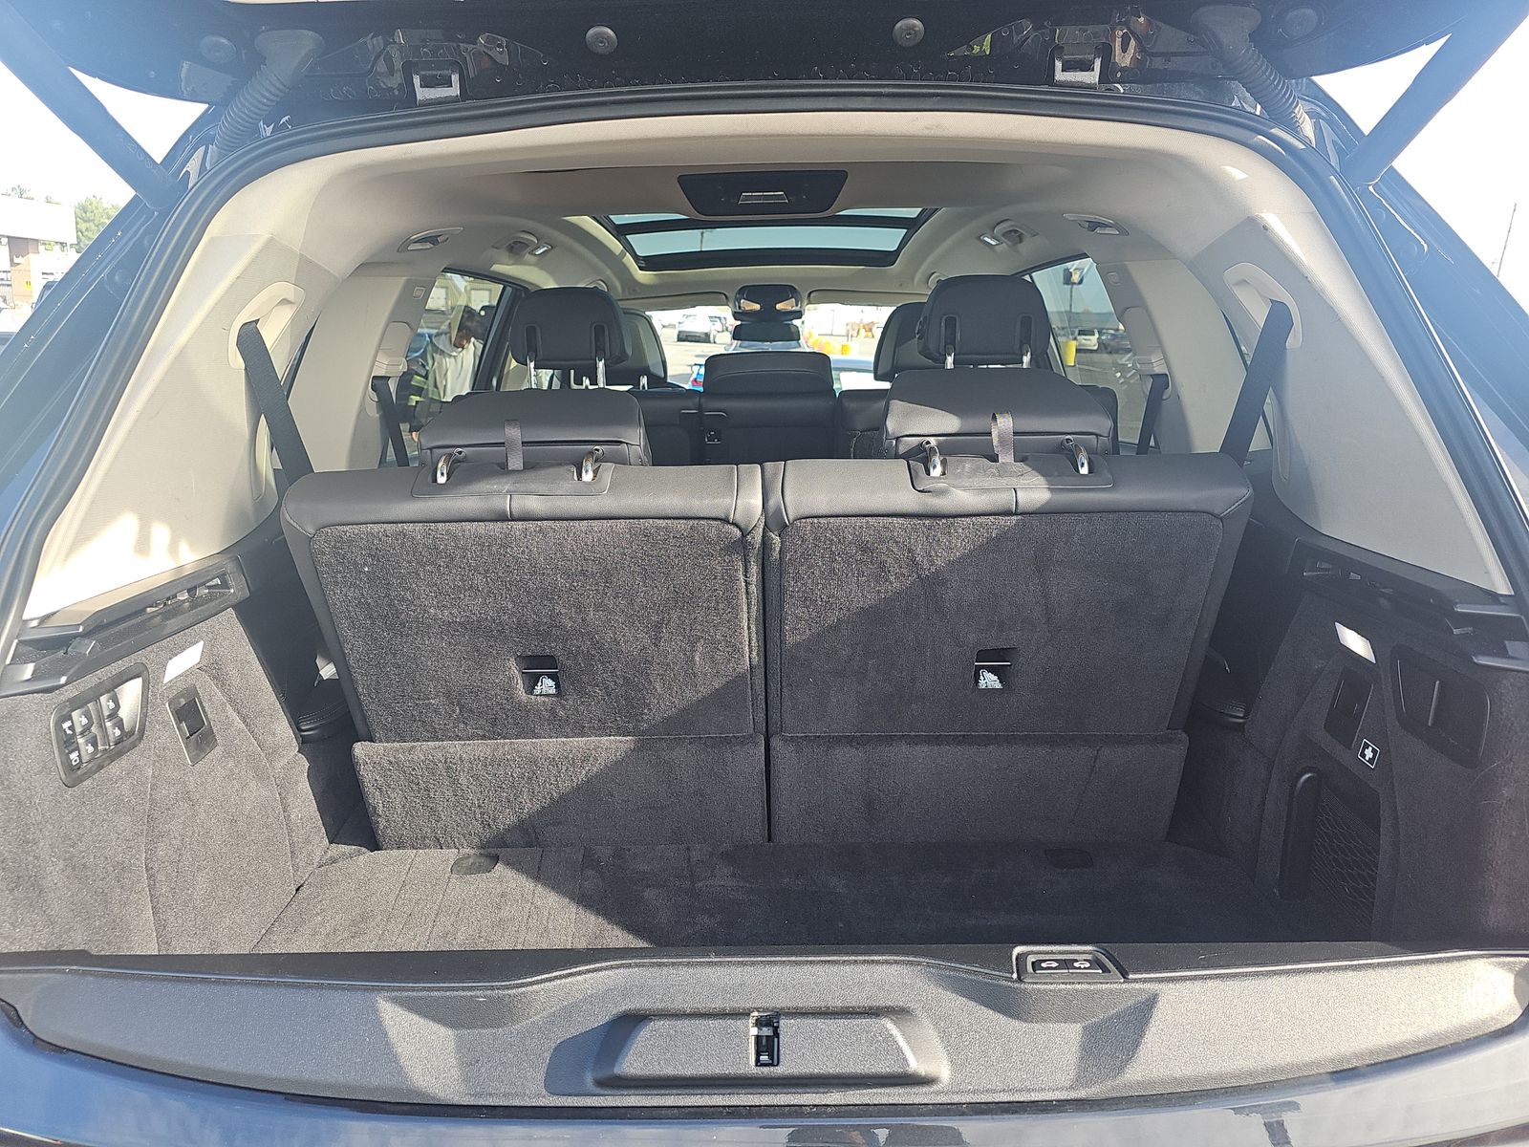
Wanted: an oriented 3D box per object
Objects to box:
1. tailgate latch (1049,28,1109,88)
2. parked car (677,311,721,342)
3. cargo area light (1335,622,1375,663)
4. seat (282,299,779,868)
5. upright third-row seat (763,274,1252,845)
[{"bbox_3d":[0.254,-0.415,0.820,0.043,0.038,0.030,-1,14,0],"label":"tailgate latch"},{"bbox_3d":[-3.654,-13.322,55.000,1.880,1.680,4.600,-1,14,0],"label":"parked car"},{"bbox_3d":[0.596,0.070,1.025,0.014,0.026,0.068,-1,14,0],"label":"cargo area light"},{"bbox_3d":[-0.274,-0.017,1.408,0.550,0.670,0.480,-1,14,0],"label":"seat"},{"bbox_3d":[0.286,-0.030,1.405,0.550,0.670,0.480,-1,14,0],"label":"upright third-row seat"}]

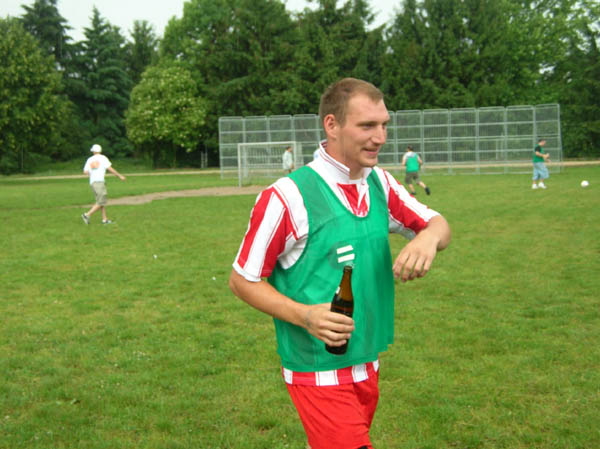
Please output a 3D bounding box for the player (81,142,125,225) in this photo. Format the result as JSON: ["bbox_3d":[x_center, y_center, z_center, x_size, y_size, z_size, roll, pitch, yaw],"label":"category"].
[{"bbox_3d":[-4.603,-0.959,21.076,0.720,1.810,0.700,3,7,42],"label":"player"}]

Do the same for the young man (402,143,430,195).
[{"bbox_3d":[3.982,-1.843,30.671,0.650,1.690,0.820,-4,5,-23],"label":"young man"}]

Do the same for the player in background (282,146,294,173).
[{"bbox_3d":[-0.464,-2.513,39.374,0.420,1.770,0.500,1,5,24],"label":"player in background"}]

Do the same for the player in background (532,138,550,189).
[{"bbox_3d":[8.606,-2.144,32.074,0.550,1.760,0.500,0,5,18],"label":"player in background"}]

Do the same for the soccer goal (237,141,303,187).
[{"bbox_3d":[-1.396,-2.743,41.886,3.080,2.050,1.000,1,5,27],"label":"soccer goal"}]

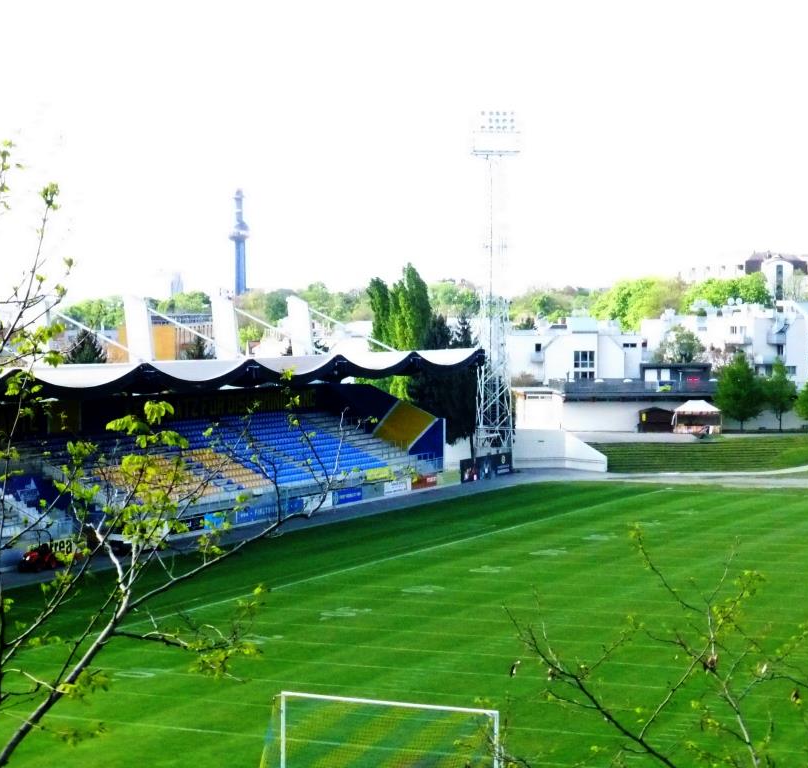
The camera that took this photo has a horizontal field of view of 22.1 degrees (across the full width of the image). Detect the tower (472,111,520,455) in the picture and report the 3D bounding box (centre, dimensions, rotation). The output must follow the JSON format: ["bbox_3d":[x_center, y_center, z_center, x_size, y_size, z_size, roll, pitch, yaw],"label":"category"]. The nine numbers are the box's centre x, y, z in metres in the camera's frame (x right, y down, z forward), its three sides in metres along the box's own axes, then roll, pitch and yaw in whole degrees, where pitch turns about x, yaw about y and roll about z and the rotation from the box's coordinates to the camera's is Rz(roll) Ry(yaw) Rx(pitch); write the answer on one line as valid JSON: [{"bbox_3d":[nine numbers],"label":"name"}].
[{"bbox_3d":[8.350,-8.530,188.000,4.200,32.200,2.800,-1,2,-10],"label":"tower"}]

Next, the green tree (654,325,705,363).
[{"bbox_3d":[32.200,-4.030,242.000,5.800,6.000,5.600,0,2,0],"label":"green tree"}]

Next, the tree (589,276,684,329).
[{"bbox_3d":[40.030,-11.920,355.000,15.800,13.500,14.000,0,2,0],"label":"tree"}]

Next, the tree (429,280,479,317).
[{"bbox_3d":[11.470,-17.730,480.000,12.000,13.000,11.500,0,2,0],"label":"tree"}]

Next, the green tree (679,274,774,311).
[{"bbox_3d":[57.630,-13.670,370.000,16.300,13.000,14.000,0,2,0],"label":"green tree"}]

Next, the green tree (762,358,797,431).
[{"bbox_3d":[37.540,1.150,207.000,3.500,7.400,3.500,0,2,0],"label":"green tree"}]

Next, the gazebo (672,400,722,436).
[{"bbox_3d":[28.940,3.320,203.500,4.400,3.400,3.300,0,2,12],"label":"gazebo"}]

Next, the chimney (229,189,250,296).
[{"bbox_3d":[-136.640,-100.090,1720.000,17.000,124.000,17.000,0,2,0],"label":"chimney"}]

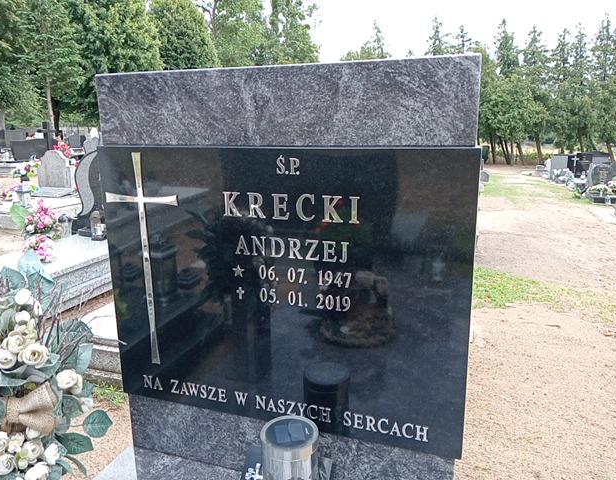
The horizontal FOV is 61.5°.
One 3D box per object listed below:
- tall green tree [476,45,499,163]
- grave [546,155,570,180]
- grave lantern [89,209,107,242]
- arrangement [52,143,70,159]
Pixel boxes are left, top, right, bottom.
[{"bbox_3d":[8.726,-6.513,24.917,1.600,5.660,1.600,4,13,21],"label":"tall green tree"},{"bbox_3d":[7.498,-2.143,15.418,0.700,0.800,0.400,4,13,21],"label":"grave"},{"bbox_3d":[-2.161,-0.149,5.318,0.165,0.315,0.165,4,13,21],"label":"grave lantern"},{"bbox_3d":[-6.191,-2.232,12.956,0.450,0.430,0.380,4,13,21],"label":"arrangement"}]

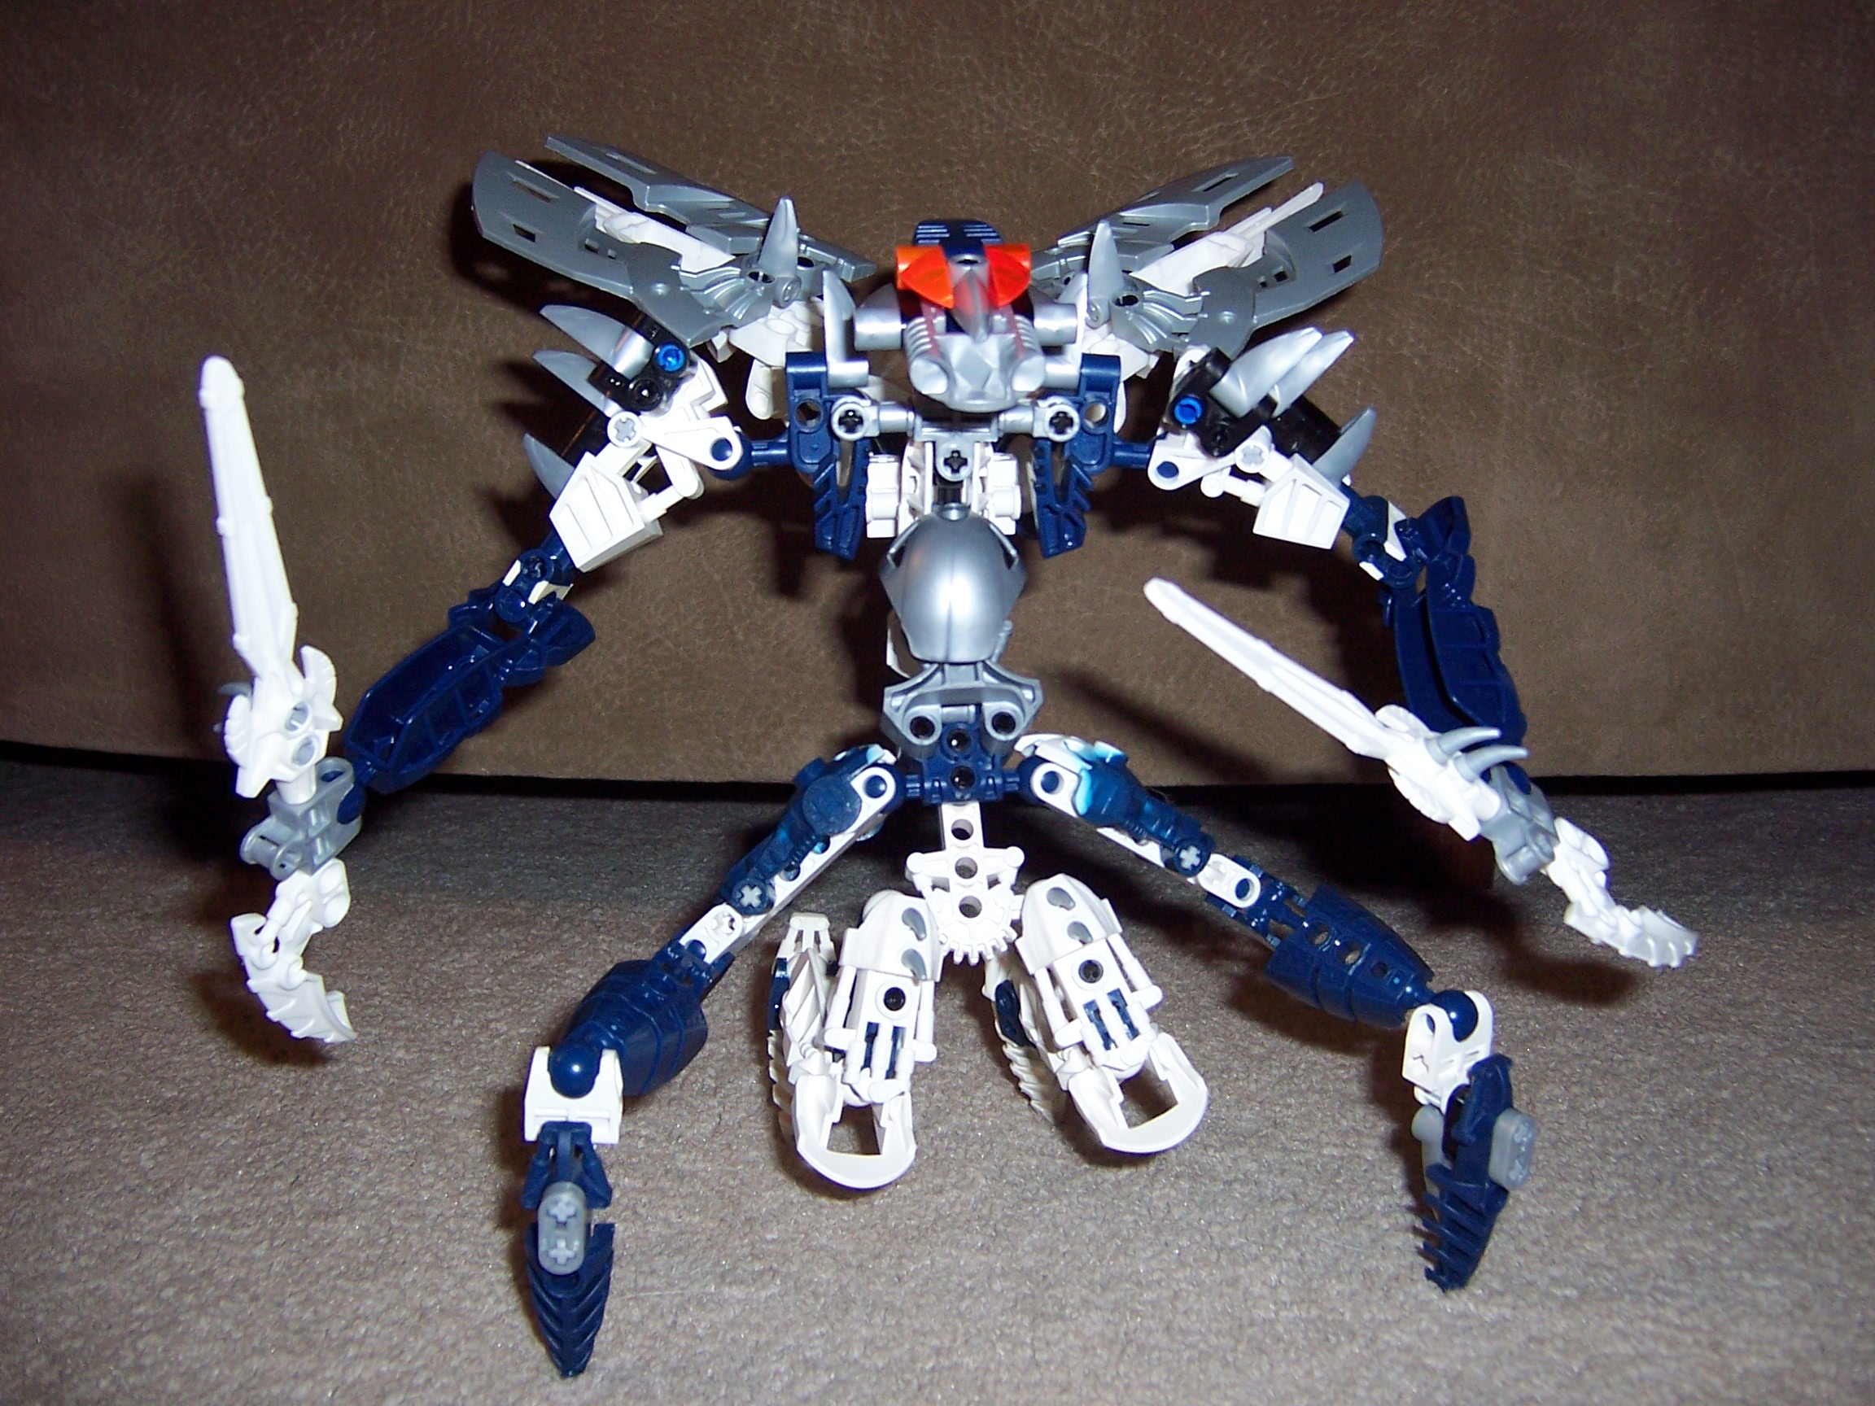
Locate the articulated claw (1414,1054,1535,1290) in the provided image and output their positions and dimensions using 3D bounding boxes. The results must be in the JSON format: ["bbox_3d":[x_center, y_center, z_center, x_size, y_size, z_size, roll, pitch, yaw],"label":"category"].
[{"bbox_3d":[0.096,0.083,0.318,0.019,0.042,0.015,15,10,33],"label":"articulated claw"}]

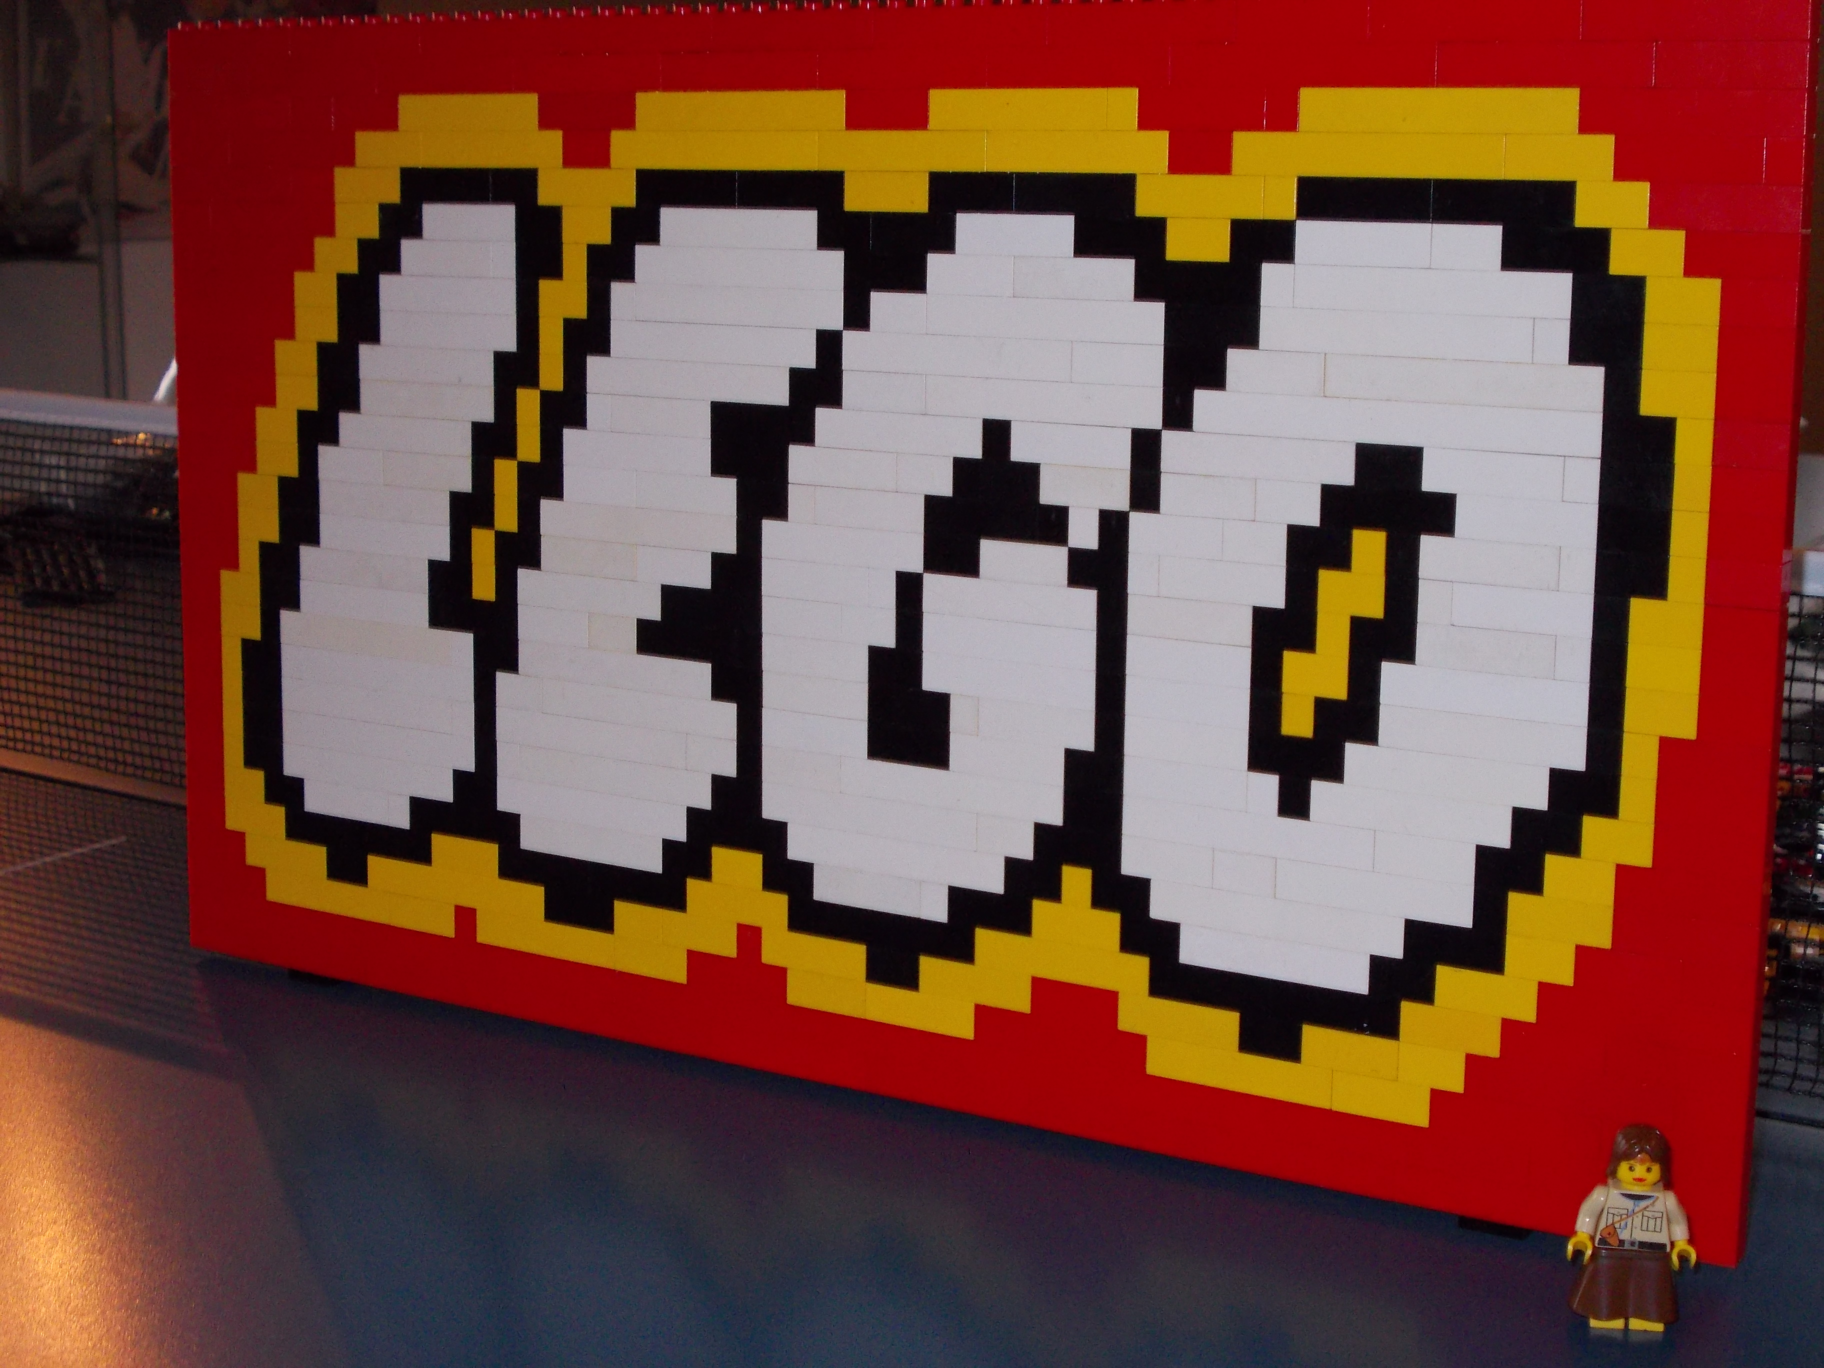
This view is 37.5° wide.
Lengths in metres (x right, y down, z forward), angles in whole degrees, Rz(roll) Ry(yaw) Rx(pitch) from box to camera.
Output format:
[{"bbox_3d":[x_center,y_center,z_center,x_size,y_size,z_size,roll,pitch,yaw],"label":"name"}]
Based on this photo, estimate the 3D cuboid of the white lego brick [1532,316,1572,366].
[{"bbox_3d":[0.137,-0.073,0.568,0.008,0.010,0.008,7,12,31],"label":"white lego brick"}]

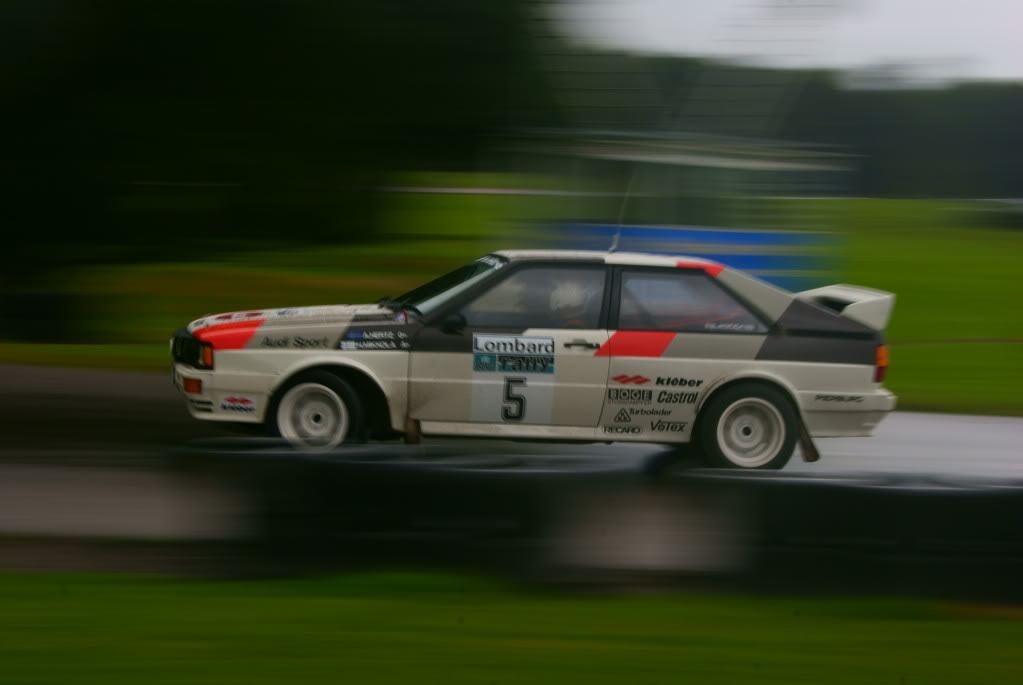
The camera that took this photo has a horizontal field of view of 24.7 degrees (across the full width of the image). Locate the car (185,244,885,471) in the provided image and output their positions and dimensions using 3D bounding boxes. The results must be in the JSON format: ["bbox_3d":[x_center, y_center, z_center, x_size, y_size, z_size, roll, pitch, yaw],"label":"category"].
[{"bbox_3d":[0.075,0.064,14.450,4.390,1.340,1.730,2,3,-12],"label":"car"}]

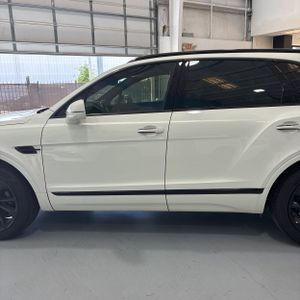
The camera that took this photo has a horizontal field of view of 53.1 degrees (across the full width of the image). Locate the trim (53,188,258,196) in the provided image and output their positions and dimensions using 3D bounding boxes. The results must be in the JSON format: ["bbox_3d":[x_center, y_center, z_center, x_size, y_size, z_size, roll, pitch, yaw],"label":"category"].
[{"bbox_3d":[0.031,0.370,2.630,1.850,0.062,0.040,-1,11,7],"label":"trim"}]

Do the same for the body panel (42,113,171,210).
[{"bbox_3d":[-0.377,0.121,2.675,1.135,0.867,0.130,-1,11,7],"label":"body panel"}]

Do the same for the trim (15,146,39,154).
[{"bbox_3d":[-1.107,0.001,2.705,0.220,0.062,0.035,-1,11,7],"label":"trim"}]

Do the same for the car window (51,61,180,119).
[{"bbox_3d":[-0.309,-0.540,2.675,1.135,0.455,0.220,-1,11,7],"label":"car window"}]

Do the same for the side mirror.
[{"bbox_3d":[-0.605,-0.326,2.545,0.125,0.205,0.205,-1,11,7],"label":"side mirror"}]

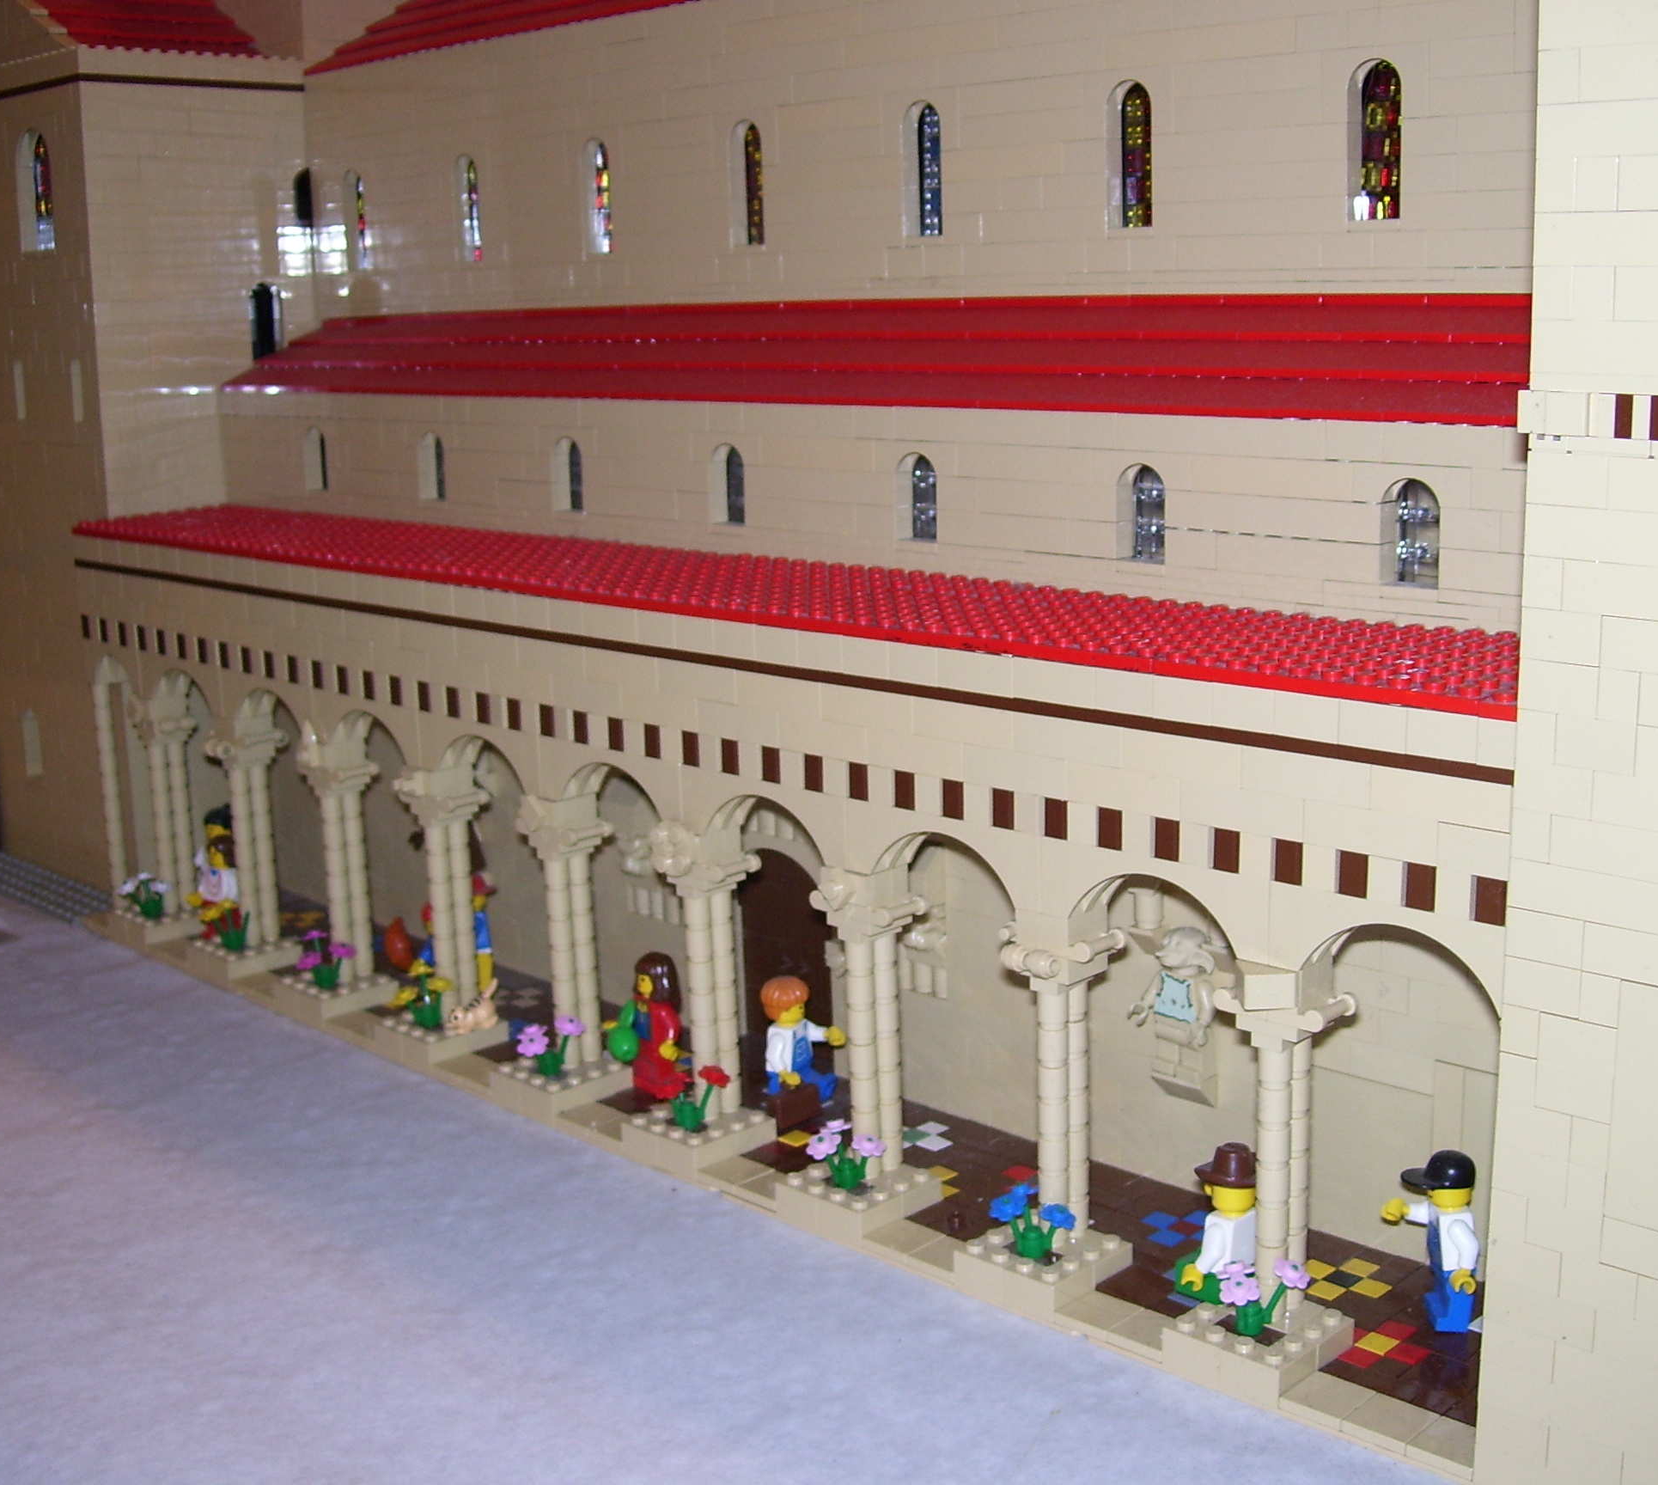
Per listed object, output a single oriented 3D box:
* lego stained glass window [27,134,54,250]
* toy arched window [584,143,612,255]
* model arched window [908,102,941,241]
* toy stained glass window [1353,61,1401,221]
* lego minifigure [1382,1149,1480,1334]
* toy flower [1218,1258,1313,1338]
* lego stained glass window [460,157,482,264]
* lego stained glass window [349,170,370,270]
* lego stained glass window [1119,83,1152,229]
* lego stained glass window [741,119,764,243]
[{"bbox_3d":[-0.319,-0.224,0.838,0.029,0.050,0.007,10,19,43],"label":"lego stained glass window"},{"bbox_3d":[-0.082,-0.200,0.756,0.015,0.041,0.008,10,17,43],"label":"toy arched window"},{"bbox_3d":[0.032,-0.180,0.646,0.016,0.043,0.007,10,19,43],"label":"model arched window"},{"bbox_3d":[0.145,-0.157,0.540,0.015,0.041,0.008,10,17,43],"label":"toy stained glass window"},{"bbox_3d":[0.140,0.115,0.481,0.022,0.043,0.024,0,14,9],"label":"lego minifigure"},{"bbox_3d":[0.098,0.126,0.470,0.018,0.017,0.018,10,17,43],"label":"toy flower"},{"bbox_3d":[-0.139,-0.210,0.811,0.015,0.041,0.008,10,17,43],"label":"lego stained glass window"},{"bbox_3d":[-0.194,-0.219,0.864,0.016,0.043,0.007,10,19,43],"label":"lego stained glass window"},{"bbox_3d":[0.089,-0.169,0.592,0.016,0.043,0.007,10,19,43],"label":"lego stained glass window"},{"bbox_3d":[-0.025,-0.190,0.700,0.016,0.043,0.007,10,19,43],"label":"lego stained glass window"}]

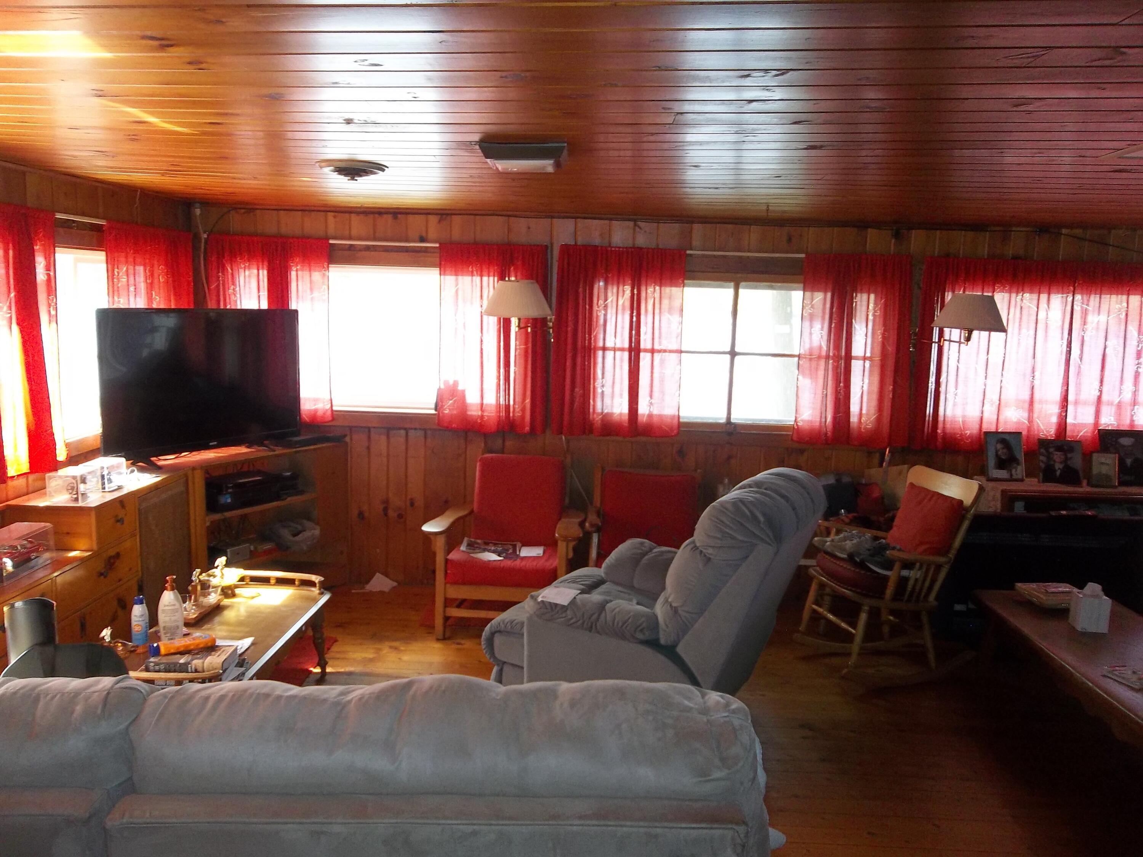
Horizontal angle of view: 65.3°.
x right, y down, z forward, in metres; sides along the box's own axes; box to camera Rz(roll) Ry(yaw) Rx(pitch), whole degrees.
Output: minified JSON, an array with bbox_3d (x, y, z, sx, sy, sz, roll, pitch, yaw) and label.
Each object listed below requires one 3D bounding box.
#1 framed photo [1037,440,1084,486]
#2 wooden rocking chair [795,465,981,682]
[{"bbox_3d":[2.618,0.178,4.777,0.230,0.245,0.040,3,-5,9],"label":"framed photo"},{"bbox_3d":[1.507,0.665,4.212,0.710,0.890,0.600,-1,9,-16],"label":"wooden rocking chair"}]

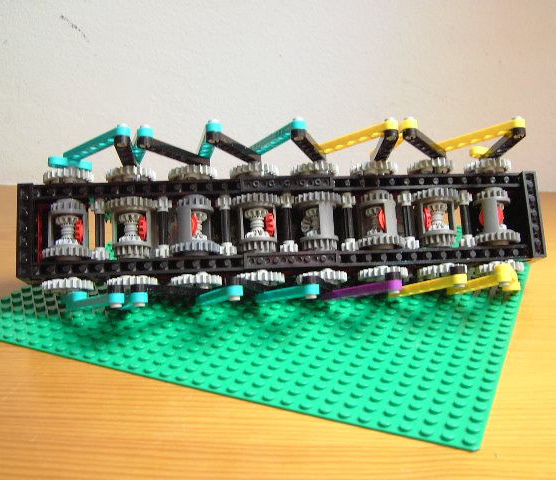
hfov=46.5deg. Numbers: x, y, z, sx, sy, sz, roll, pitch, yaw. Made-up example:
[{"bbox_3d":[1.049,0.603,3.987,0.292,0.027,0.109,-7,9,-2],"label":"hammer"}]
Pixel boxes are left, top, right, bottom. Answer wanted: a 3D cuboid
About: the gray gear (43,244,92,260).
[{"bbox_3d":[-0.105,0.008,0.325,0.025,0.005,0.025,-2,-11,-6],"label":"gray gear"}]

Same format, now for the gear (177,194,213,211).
[{"bbox_3d":[-0.043,-0.018,0.337,0.019,0.008,0.019,-2,-11,-6],"label":"gear"}]

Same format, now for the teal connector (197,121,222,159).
[{"bbox_3d":[-0.035,-0.048,0.322,0.008,0.004,0.046,0,-12,-14],"label":"teal connector"}]

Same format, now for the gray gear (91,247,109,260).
[{"bbox_3d":[-0.089,0.007,0.326,0.009,0.007,0.009,-2,-11,-6],"label":"gray gear"}]

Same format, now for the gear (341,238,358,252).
[{"bbox_3d":[0.038,0.003,0.340,0.010,0.008,0.010,-2,-11,-6],"label":"gear"}]

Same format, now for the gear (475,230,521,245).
[{"bbox_3d":[0.117,0.001,0.345,0.025,0.007,0.025,-2,-12,-5],"label":"gear"}]

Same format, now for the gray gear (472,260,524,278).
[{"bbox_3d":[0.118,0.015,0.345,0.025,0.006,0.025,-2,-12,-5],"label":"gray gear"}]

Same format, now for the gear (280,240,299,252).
[{"bbox_3d":[0.006,0.004,0.335,0.010,0.008,0.010,-2,-12,-5],"label":"gear"}]

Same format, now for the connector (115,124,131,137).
[{"bbox_3d":[-0.073,-0.050,0.305,0.008,0.005,0.008,-2,-11,-6],"label":"connector"}]

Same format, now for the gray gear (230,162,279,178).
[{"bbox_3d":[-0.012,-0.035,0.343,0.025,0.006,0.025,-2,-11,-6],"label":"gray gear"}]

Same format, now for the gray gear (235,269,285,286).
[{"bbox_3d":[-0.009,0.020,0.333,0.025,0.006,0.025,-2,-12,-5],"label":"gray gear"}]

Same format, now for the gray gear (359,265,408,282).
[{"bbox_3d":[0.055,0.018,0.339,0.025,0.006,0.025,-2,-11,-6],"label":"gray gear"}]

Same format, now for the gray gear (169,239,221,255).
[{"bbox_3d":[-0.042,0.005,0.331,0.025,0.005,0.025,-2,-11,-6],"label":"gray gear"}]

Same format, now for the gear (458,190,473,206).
[{"bbox_3d":[0.100,-0.022,0.349,0.010,0.008,0.010,-2,-12,-5],"label":"gear"}]

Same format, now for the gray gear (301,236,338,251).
[{"bbox_3d":[0.022,0.003,0.338,0.019,0.007,0.019,-2,-11,-6],"label":"gray gear"}]

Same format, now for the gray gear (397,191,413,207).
[{"bbox_3d":[0.069,-0.021,0.346,0.010,0.008,0.010,-2,-12,-5],"label":"gray gear"}]

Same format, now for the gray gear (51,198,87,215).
[{"bbox_3d":[-0.107,-0.015,0.332,0.018,0.007,0.018,-2,-12,-5],"label":"gray gear"}]

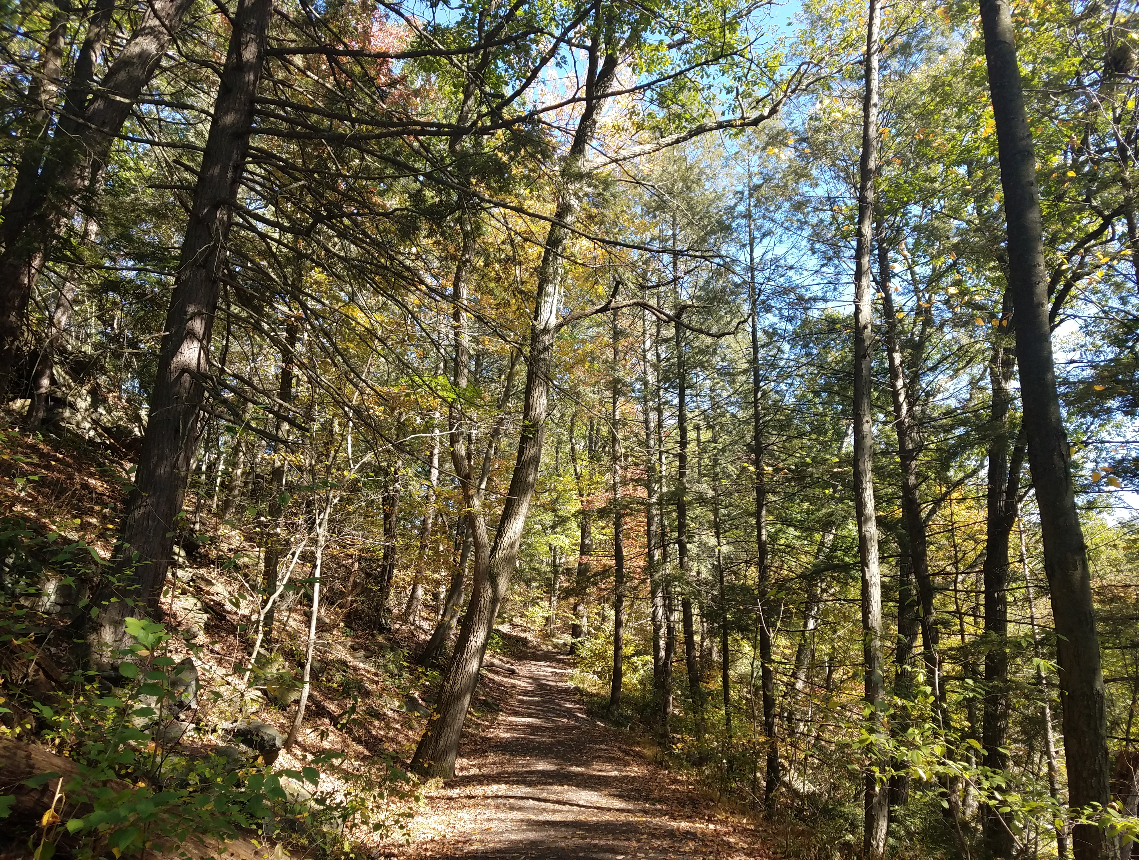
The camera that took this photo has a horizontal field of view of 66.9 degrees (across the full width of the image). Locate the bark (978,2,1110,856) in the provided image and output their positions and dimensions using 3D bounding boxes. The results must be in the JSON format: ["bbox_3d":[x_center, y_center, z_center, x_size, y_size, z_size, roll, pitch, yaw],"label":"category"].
[{"bbox_3d":[3.451,-0.149,6.333,0.320,6.710,0.300,0,-10,0],"label":"bark"}]

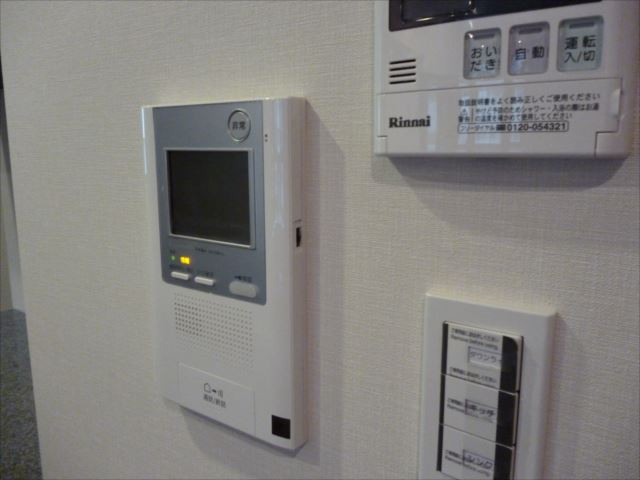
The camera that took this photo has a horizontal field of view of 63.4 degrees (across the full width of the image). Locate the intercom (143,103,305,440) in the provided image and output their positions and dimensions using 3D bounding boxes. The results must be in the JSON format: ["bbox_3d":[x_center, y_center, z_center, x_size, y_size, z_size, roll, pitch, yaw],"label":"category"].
[{"bbox_3d":[-0.078,0.022,0.402,0.154,0.249,0.019,7,12,35],"label":"intercom"}]

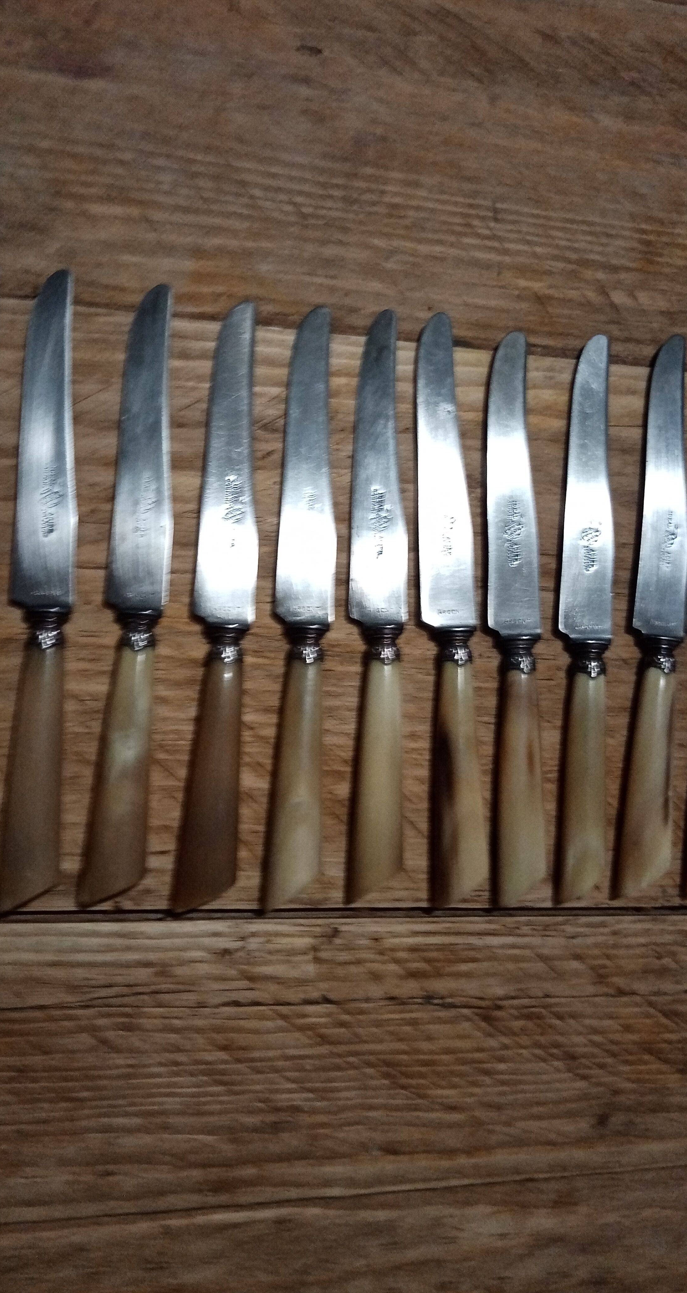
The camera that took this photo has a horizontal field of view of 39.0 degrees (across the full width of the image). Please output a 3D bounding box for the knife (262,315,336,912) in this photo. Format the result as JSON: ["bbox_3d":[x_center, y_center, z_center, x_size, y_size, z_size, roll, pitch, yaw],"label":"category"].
[{"bbox_3d":[-0.015,-0.019,0.380,0.024,0.015,0.237,3,85,-11],"label":"knife"}]

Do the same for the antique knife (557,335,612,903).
[{"bbox_3d":[0.101,-0.015,0.403,0.024,0.015,0.238,4,85,-11],"label":"antique knife"}]

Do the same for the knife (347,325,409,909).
[{"bbox_3d":[0.014,-0.019,0.386,0.024,0.015,0.237,1,85,-11],"label":"knife"}]

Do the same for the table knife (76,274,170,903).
[{"bbox_3d":[-0.078,-0.023,0.367,0.023,0.015,0.238,5,85,-11],"label":"table knife"}]

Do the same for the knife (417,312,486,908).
[{"bbox_3d":[0.042,-0.018,0.391,0.023,0.015,0.239,-1,86,-12],"label":"knife"}]

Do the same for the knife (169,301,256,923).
[{"bbox_3d":[-0.045,-0.019,0.373,0.023,0.015,0.238,4,85,-11],"label":"knife"}]

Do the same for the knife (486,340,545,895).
[{"bbox_3d":[0.070,-0.015,0.397,0.022,0.015,0.236,0,86,-11],"label":"knife"}]

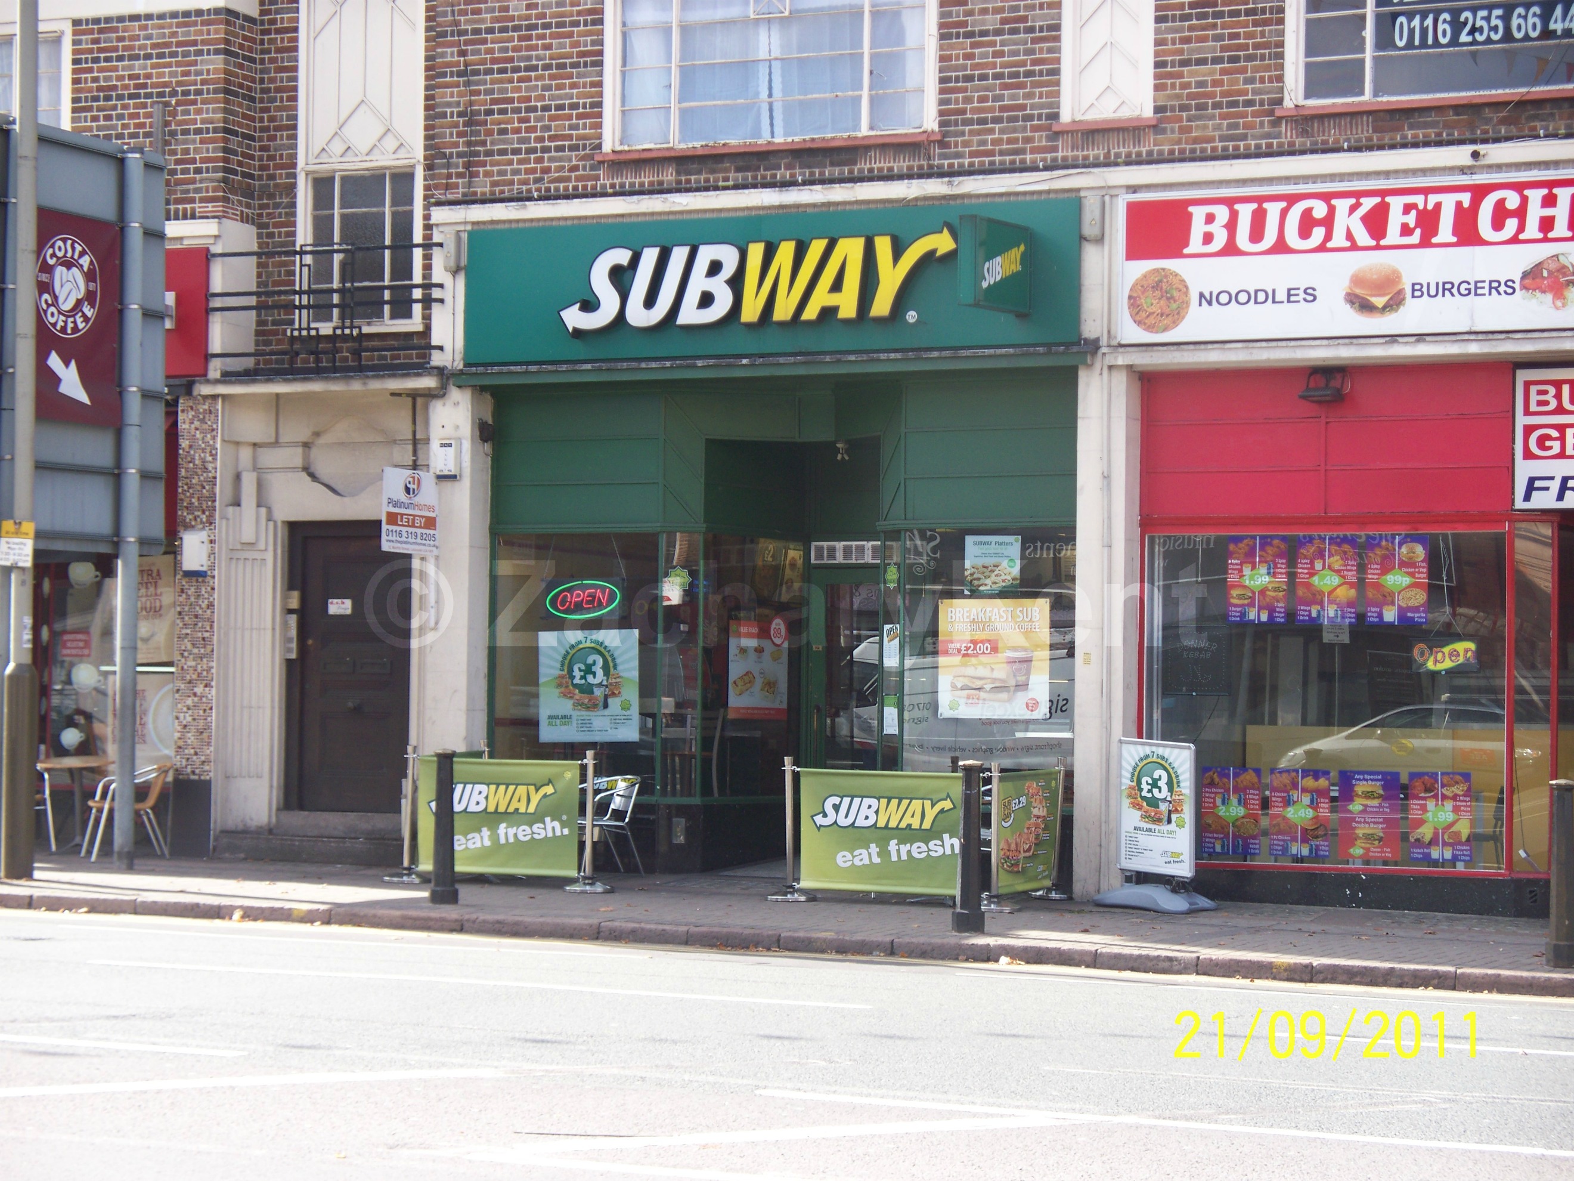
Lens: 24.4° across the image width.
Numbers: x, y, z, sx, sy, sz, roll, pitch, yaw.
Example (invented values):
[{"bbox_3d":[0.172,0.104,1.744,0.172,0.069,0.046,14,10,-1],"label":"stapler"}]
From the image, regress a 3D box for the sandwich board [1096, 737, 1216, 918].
[{"bbox_3d":[2.449,1.538,24.043,0.680,1.100,0.500,-1,-2,44],"label":"sandwich board"}]

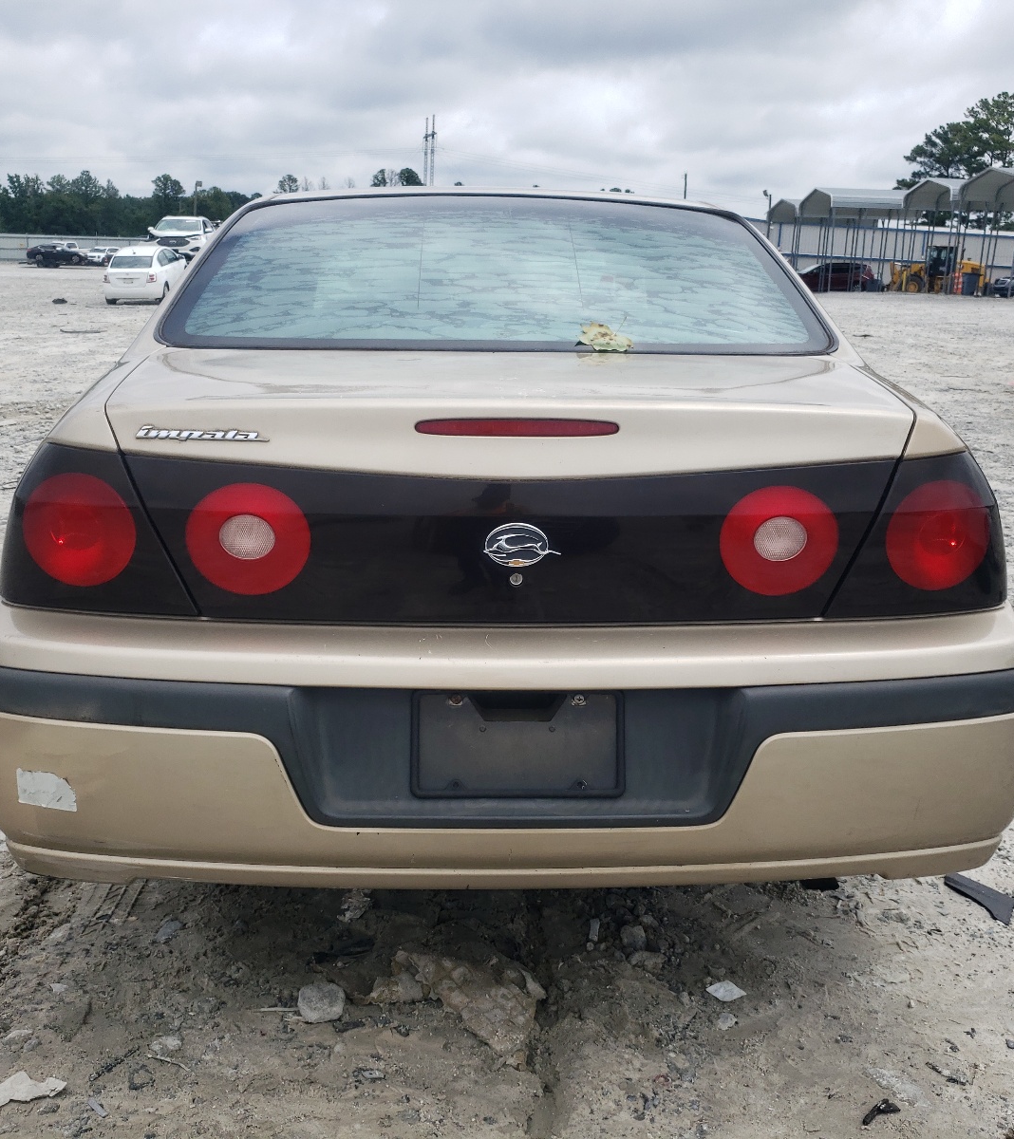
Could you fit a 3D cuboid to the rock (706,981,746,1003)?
[{"bbox_3d":[0.363,0.700,1.898,0.067,0.025,0.045,1,15,0],"label":"rock"}]

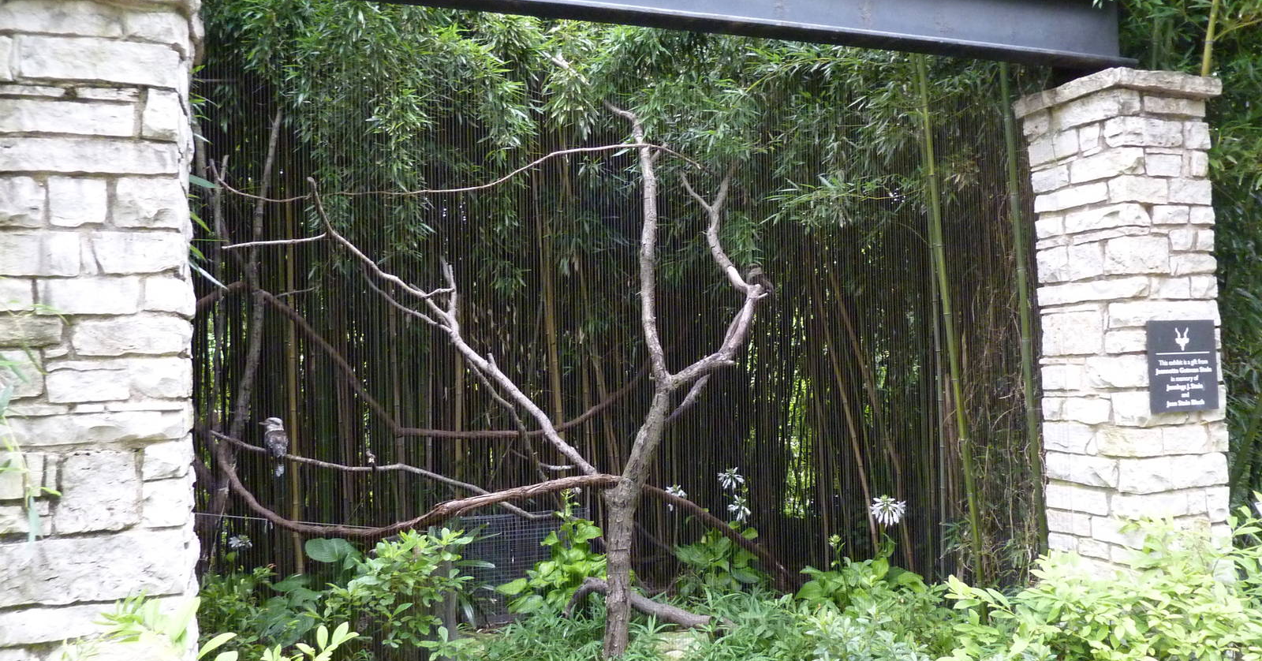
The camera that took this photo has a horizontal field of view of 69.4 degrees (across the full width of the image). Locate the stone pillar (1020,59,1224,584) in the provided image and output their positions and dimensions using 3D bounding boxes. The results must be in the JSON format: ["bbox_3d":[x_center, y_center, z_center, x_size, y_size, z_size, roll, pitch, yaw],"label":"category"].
[{"bbox_3d":[2.717,0.101,4.976,0.708,2.834,0.708,-1,-2,-19],"label":"stone pillar"}]

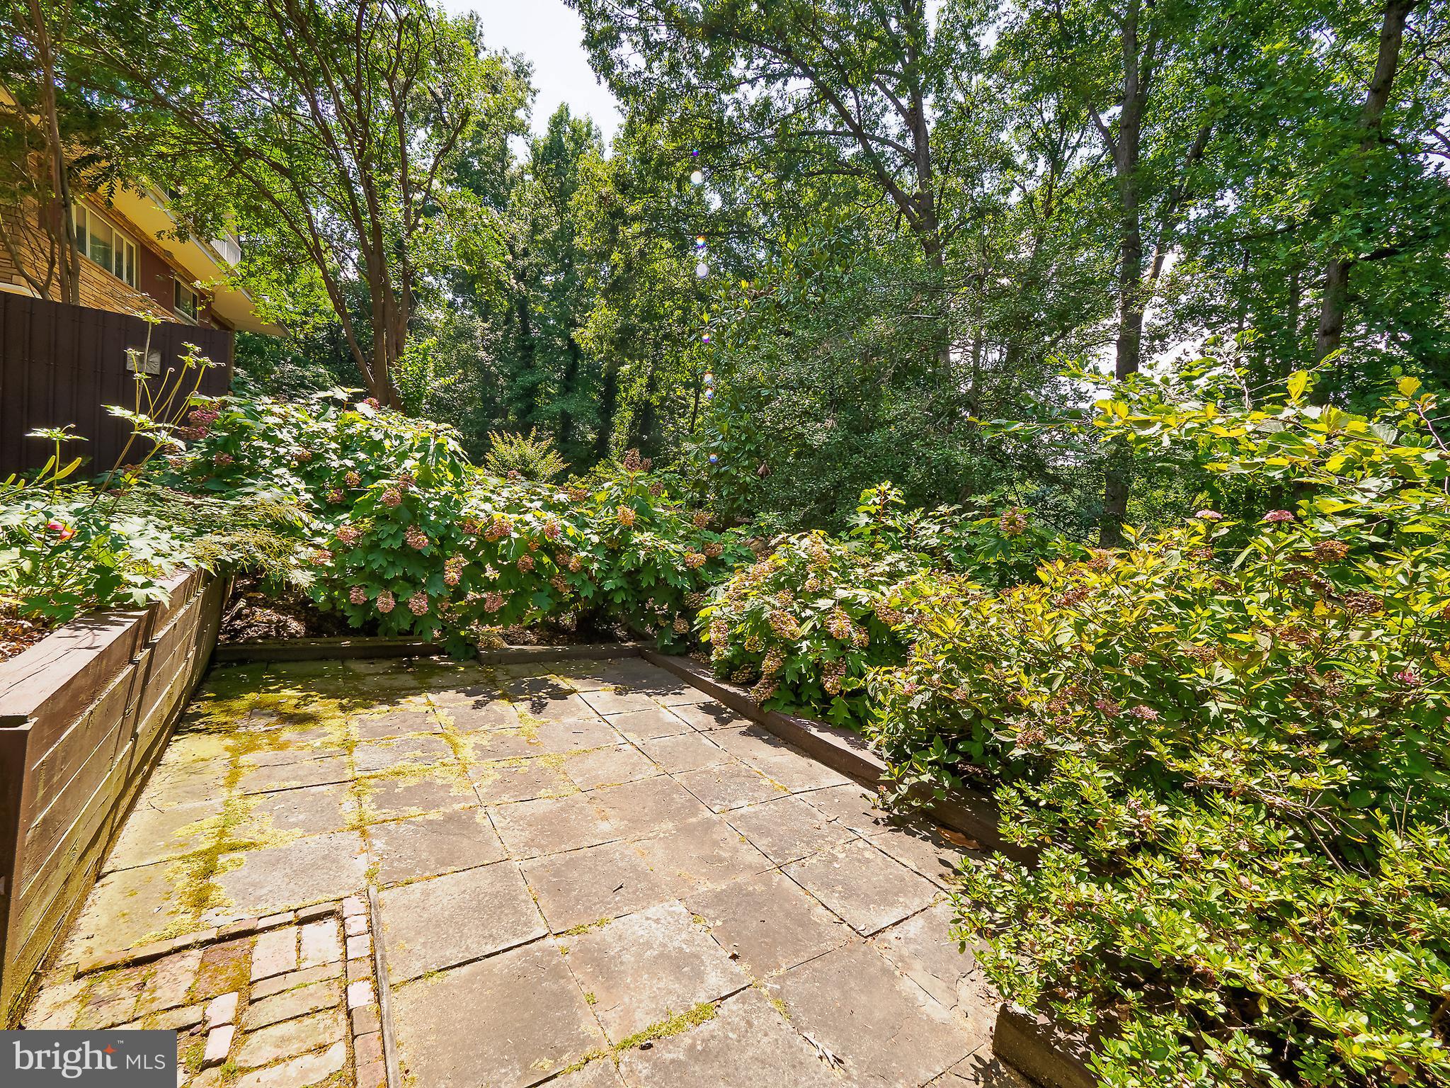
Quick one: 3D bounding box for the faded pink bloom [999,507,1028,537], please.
[{"bbox_3d":[2.015,-0.154,4.100,0.190,0.200,0.190,4,3,26],"label":"faded pink bloom"}]

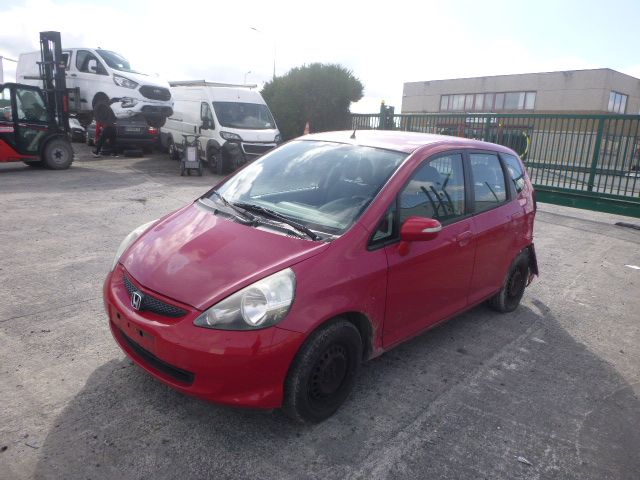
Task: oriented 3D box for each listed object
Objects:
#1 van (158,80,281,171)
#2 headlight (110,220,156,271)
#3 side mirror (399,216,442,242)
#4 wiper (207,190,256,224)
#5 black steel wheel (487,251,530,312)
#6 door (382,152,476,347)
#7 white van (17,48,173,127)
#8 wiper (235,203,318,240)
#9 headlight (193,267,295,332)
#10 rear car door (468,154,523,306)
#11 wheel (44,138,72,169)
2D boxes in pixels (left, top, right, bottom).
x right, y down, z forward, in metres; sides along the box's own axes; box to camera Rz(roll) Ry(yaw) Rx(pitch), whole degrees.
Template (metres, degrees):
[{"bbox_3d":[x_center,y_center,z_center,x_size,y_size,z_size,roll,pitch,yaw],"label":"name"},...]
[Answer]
[{"bbox_3d":[-3.257,-3.689,14.993,2.100,2.600,5.640,-7,18,-34],"label":"van"},{"bbox_3d":[-1.194,0.045,3.010,0.440,0.290,0.320,-6,17,-35],"label":"headlight"},{"bbox_3d":[0.591,-0.050,2.663,0.210,0.150,0.130,16,19,42],"label":"side mirror"},{"bbox_3d":[-0.582,-0.236,3.125,0.070,0.060,0.699,-20,32,-28],"label":"wiper"},{"bbox_3d":[1.712,0.373,4.222,0.185,0.575,0.575,16,18,42],"label":"black steel wheel"},{"bbox_3d":[0.694,0.008,3.108,0.260,1.170,1.090,16,19,42],"label":"door"},{"bbox_3d":[-6.626,-4.511,13.812,5.080,1.980,2.020,11,15,28],"label":"white van"},{"bbox_3d":[-0.308,-0.137,2.827,0.085,0.075,0.895,-24,31,-33],"label":"wiper"},{"bbox_3d":[-0.366,0.299,2.235,0.295,0.290,0.440,16,19,42],"label":"headlight"},{"bbox_3d":[1.369,-0.127,3.777,0.260,1.150,0.850,16,19,42],"label":"rear car door"},{"bbox_3d":[-7.176,-2.289,12.575,0.260,0.800,0.800,12,17,31],"label":"wheel"}]

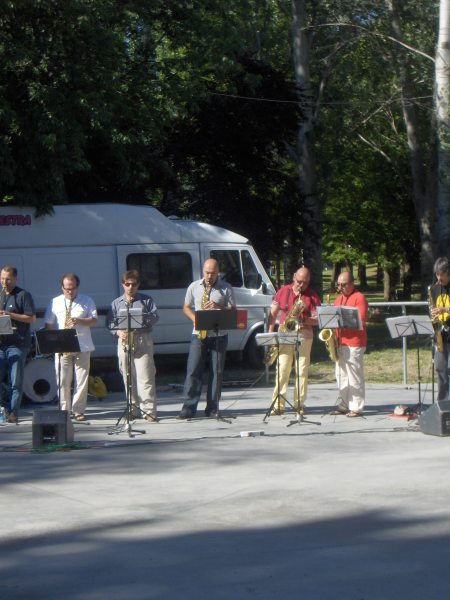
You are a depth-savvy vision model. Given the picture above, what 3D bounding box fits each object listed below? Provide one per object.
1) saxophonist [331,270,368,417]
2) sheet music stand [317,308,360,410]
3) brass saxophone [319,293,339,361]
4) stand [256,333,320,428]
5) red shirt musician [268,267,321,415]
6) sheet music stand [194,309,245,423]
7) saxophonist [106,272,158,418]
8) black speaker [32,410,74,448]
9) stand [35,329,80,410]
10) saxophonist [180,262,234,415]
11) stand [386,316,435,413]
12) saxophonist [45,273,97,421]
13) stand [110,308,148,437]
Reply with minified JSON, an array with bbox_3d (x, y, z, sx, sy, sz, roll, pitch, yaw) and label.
[{"bbox_3d":[1.448,0.483,16.271,0.500,1.650,0.400,0,3,38],"label":"saxophonist"},{"bbox_3d":[1.255,0.691,15.650,0.520,1.230,0.450,0,1,19],"label":"sheet music stand"},{"bbox_3d":[1.165,0.301,15.850,0.200,0.750,0.280,0,11,37],"label":"brass saxophone"},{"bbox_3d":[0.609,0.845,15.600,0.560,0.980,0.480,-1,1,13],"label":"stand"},{"bbox_3d":[0.789,0.467,16.370,0.560,1.700,0.450,-1,2,-5],"label":"red shirt musician"},{"bbox_3d":[-0.062,0.727,16.028,0.540,1.240,0.480,-1,2,0],"label":"sheet music stand"},{"bbox_3d":[-1.043,0.513,16.120,0.570,1.700,0.450,-1,2,-3],"label":"saxophonist"},{"bbox_3d":[-1.718,1.274,14.194,0.360,0.340,0.460,-1,2,3],"label":"black speaker"},{"bbox_3d":[-1.816,0.829,15.500,0.520,1.030,0.460,0,1,16],"label":"stand"},{"bbox_3d":[-0.208,0.426,15.950,0.610,1.780,0.480,-1,1,1],"label":"saxophonist"},{"bbox_3d":[2.130,0.736,16.230,0.530,1.120,0.450,-1,2,11],"label":"stand"},{"bbox_3d":[-1.745,0.517,16.050,0.600,1.660,0.460,-1,1,13],"label":"saxophonist"},{"bbox_3d":[-1.028,0.721,15.300,0.520,1.280,0.460,-1,1,3],"label":"stand"}]

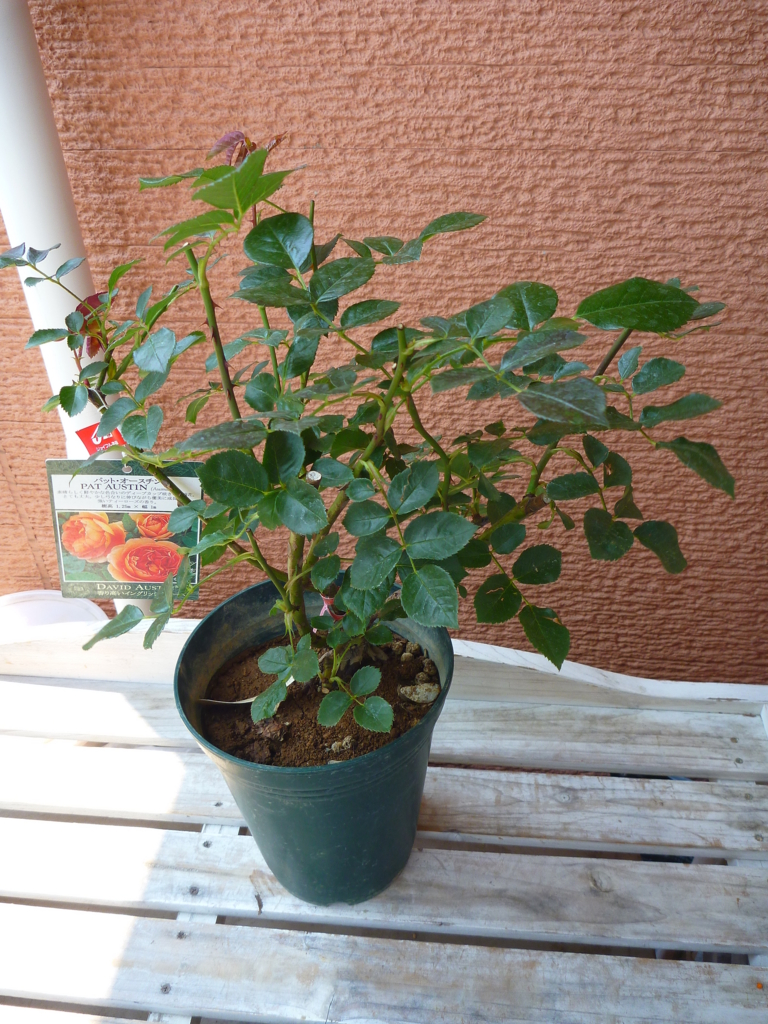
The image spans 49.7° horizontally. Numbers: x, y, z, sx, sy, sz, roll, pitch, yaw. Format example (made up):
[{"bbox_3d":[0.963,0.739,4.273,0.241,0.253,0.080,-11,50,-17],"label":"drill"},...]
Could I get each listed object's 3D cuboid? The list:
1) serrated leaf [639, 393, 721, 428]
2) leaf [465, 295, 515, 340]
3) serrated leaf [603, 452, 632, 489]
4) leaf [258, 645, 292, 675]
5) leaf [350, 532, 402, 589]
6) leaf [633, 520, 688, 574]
[{"bbox_3d":[0.160,-0.054,0.442,0.042,0.006,0.022,-15,39,10],"label":"serrated leaf"},{"bbox_3d":[0.056,-0.106,0.448,0.020,0.006,0.038,28,62,20],"label":"leaf"},{"bbox_3d":[0.147,-0.024,0.524,0.019,0.006,0.028,26,60,8],"label":"serrated leaf"},{"bbox_3d":[-0.074,0.101,0.567,0.024,0.005,0.021,11,54,11],"label":"leaf"},{"bbox_3d":[-0.008,0.030,0.525,0.042,0.007,0.033,-39,72,-20],"label":"leaf"},{"bbox_3d":[0.193,0.024,0.571,0.042,0.008,0.023,39,70,9],"label":"leaf"}]

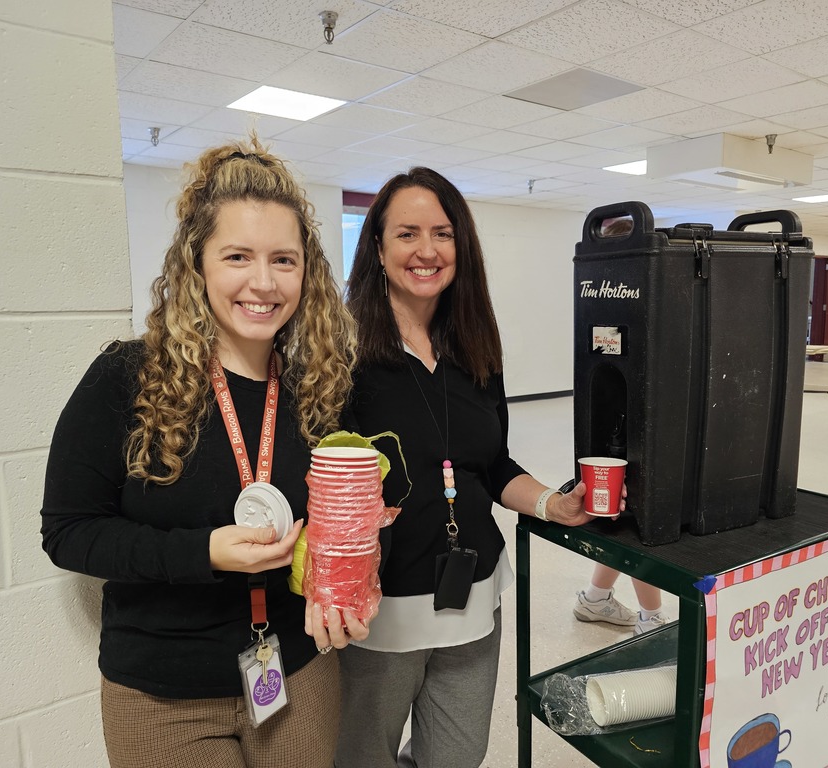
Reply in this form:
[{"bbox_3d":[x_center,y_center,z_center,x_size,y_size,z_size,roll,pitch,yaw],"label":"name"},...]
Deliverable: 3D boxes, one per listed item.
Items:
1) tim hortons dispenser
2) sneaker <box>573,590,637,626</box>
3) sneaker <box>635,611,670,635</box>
[{"bbox_3d":[0.545,-0.034,1.350,0.424,0.613,0.234,-4,8,-25],"label":"tim hortons dispenser"},{"bbox_3d":[0.838,0.945,2.916,0.300,0.120,0.110,0,7,7],"label":"sneaker"},{"bbox_3d":[1.002,0.983,2.611,0.110,0.120,0.300,-7,10,-42],"label":"sneaker"}]

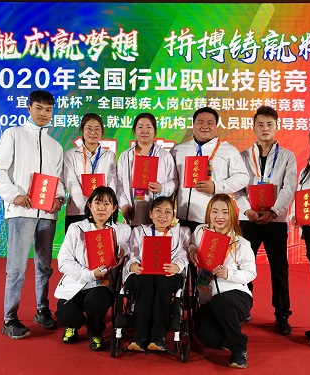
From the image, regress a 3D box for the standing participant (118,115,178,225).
[{"bbox_3d":[-0.060,0.247,3.080,0.480,1.680,0.370,1,-1,2],"label":"standing participant"}]

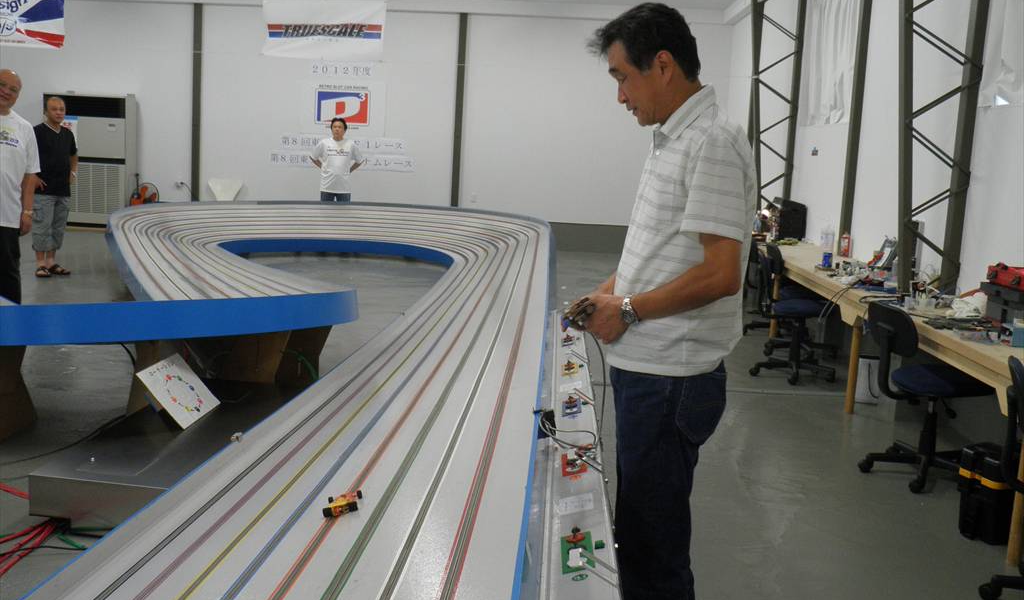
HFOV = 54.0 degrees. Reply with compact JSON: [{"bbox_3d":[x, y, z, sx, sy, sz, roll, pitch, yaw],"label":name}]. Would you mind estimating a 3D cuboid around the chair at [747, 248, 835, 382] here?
[{"bbox_3d":[1.866,0.064,6.604,0.540,0.830,0.540,2,8,-4],"label":"chair"}]

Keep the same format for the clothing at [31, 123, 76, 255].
[{"bbox_3d":[-4.399,-1.082,9.677,0.460,1.230,0.280,-2,10,-33],"label":"clothing"}]

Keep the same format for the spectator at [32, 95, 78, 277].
[{"bbox_3d":[-4.399,-1.093,9.676,0.460,1.690,0.300,-2,10,-33],"label":"spectator"}]

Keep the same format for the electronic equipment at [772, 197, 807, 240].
[{"bbox_3d":[2.624,-0.763,9.590,0.250,0.370,0.360,3,8,2],"label":"electronic equipment"}]

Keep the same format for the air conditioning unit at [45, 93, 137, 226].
[{"bbox_3d":[-6.029,-1.941,14.444,1.180,1.880,0.380,3,8,2],"label":"air conditioning unit"}]

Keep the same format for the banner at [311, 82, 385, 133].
[{"bbox_3d":[-2.411,-2.797,14.653,1.150,0.730,0.020,3,8,2],"label":"banner"}]

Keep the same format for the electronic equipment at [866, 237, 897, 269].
[{"bbox_3d":[2.521,-0.316,6.890,0.180,0.210,0.250,3,8,2],"label":"electronic equipment"}]

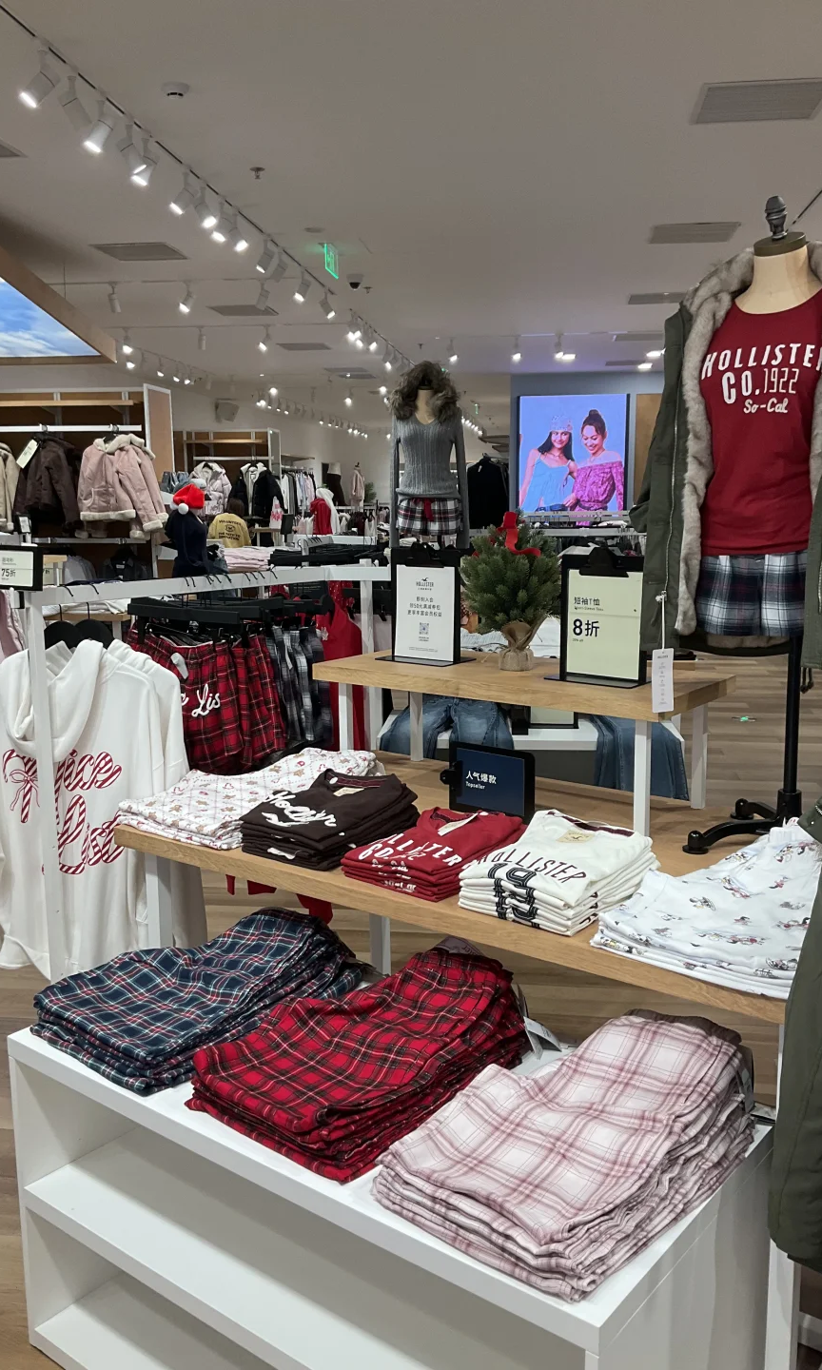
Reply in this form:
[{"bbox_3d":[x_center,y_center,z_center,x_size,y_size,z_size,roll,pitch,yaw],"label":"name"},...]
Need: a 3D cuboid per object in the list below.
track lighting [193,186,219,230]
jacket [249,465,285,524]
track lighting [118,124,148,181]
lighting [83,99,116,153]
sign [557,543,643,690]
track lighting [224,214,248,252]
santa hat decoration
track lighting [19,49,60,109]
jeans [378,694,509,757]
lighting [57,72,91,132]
[{"bbox_3d":[-1.082,-2.517,6.059,0.142,0.200,0.078,4,10,26],"label":"track lighting"},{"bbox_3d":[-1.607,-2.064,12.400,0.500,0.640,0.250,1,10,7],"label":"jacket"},{"bbox_3d":[-1.228,-2.361,5.063,0.143,0.200,0.078,-2,9,-7],"label":"track lighting"},{"bbox_3d":[-1.288,-2.302,4.737,0.132,0.196,0.078,-3,10,-14],"label":"lighting"},{"bbox_3d":[0.438,-0.166,2.649,0.208,0.312,0.080,7,12,38],"label":"sign"},{"bbox_3d":[-1.031,-2.675,6.780,0.140,0.210,0.080,2,10,15],"label":"track lighting"},{"bbox_3d":[-1.795,-1.526,9.300,0.250,0.235,0.220,3,10,22],"label":"santa hat decoration"},{"bbox_3d":[-1.362,-2.222,4.210,0.144,0.201,0.078,-3,10,-12],"label":"track lighting"},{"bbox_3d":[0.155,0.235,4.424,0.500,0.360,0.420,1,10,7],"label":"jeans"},{"bbox_3d":[-1.343,-2.326,4.580,0.140,0.220,0.080,-5,11,-25],"label":"lighting"}]

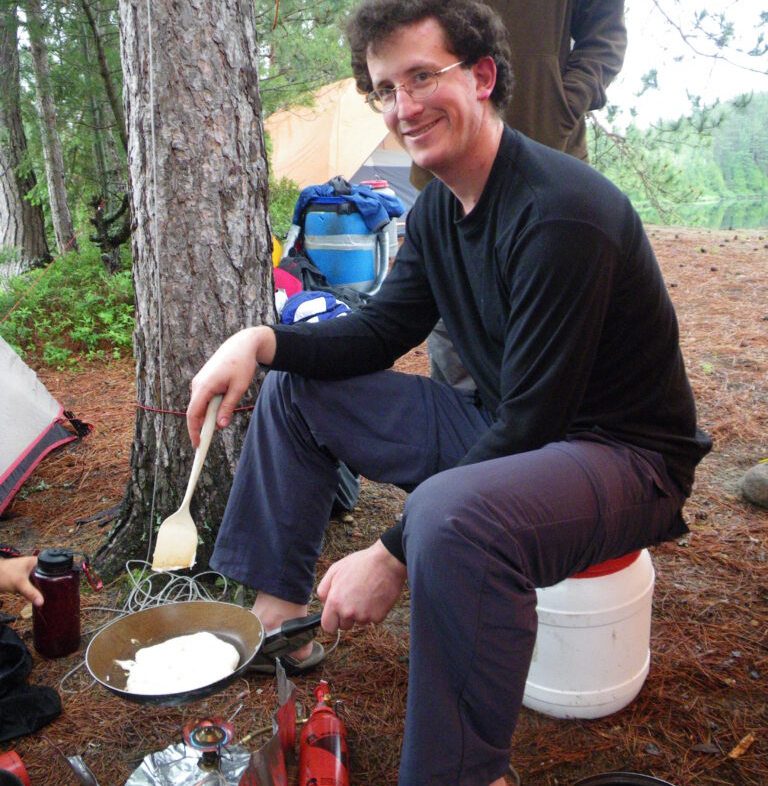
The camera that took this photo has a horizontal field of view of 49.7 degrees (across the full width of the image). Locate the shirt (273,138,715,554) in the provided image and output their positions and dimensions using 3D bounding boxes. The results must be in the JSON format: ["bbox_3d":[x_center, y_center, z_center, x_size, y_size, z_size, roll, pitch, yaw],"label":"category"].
[{"bbox_3d":[0.211,-0.119,1.315,0.690,0.576,0.561,-4,15,-17],"label":"shirt"}]

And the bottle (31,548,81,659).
[{"bbox_3d":[-0.648,0.414,1.644,0.090,0.214,0.090,6,14,0],"label":"bottle"}]

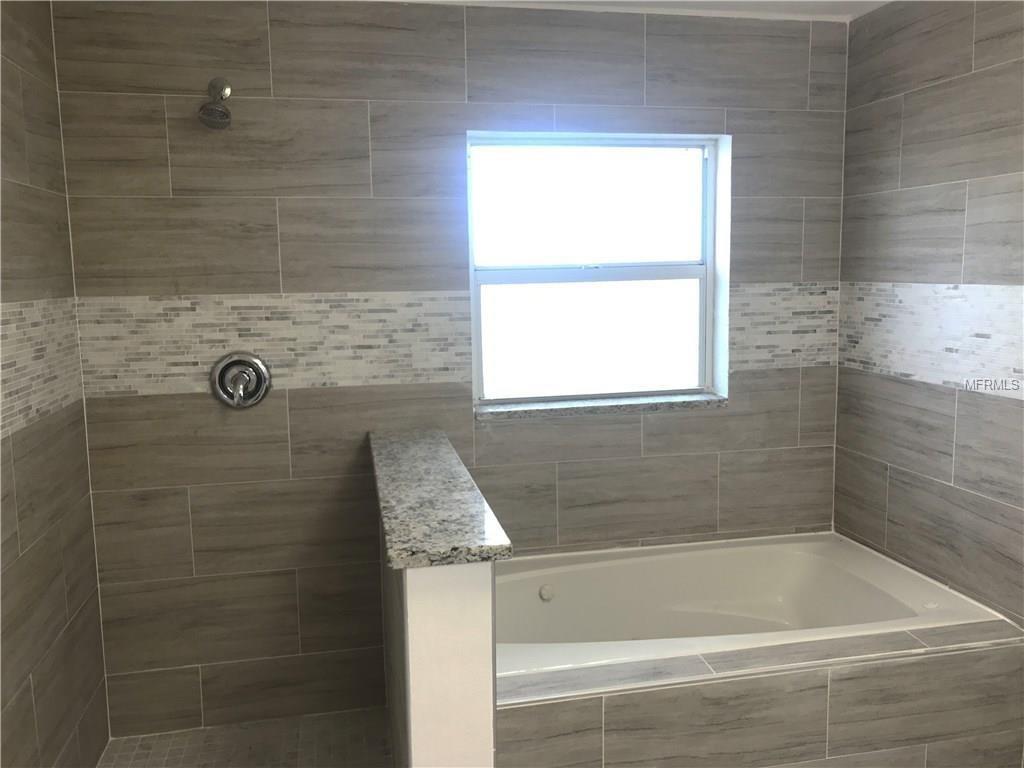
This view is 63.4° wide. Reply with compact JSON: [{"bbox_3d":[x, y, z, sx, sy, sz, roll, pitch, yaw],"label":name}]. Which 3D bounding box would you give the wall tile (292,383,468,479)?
[{"bbox_3d":[-0.432,0.155,2.799,0.613,0.302,0.010,-2,8,-11],"label":"wall tile"}]

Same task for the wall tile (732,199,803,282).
[{"bbox_3d":[0.907,-0.507,2.946,0.277,0.297,0.010,-2,7,-11],"label":"wall tile"}]

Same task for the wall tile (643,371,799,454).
[{"bbox_3d":[0.774,0.102,3.043,0.613,0.302,0.010,-2,8,-11],"label":"wall tile"}]

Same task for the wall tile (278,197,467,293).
[{"bbox_3d":[-0.437,-0.449,2.674,0.599,0.297,0.010,-2,7,-11],"label":"wall tile"}]

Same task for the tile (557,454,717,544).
[{"bbox_3d":[0.456,0.410,2.963,0.603,0.295,0.010,-2,7,-11],"label":"tile"}]

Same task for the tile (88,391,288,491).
[{"bbox_3d":[-1.036,0.181,2.676,0.614,0.302,0.010,-2,8,-11],"label":"tile"}]

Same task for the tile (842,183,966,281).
[{"bbox_3d":[1.272,-0.485,2.731,0.012,0.296,0.609,-2,8,-12],"label":"tile"}]

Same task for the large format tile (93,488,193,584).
[{"bbox_3d":[-1.179,0.485,2.659,0.287,0.299,0.012,-2,8,-12],"label":"large format tile"}]

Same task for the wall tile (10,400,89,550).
[{"bbox_3d":[-1.258,0.226,2.277,0.010,0.294,0.589,-2,7,-11],"label":"wall tile"}]

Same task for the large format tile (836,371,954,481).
[{"bbox_3d":[1.282,0.121,2.809,0.012,0.298,0.609,-2,8,-12],"label":"large format tile"}]

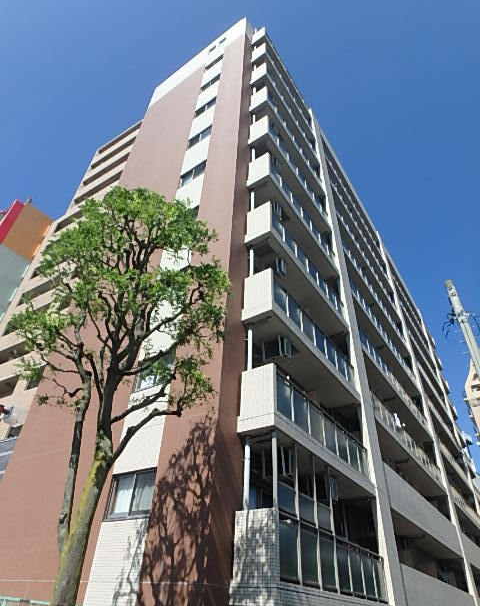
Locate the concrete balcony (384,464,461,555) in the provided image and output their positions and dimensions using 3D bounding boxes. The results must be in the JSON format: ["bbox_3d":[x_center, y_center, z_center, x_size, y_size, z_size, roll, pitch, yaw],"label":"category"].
[{"bbox_3d":[7.824,9.000,16.210,0.250,1.430,10.910,-22,-46,27],"label":"concrete balcony"}]

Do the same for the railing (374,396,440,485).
[{"bbox_3d":[8.035,6.794,18.211,0.250,1.360,11.210,-22,-46,27],"label":"railing"}]

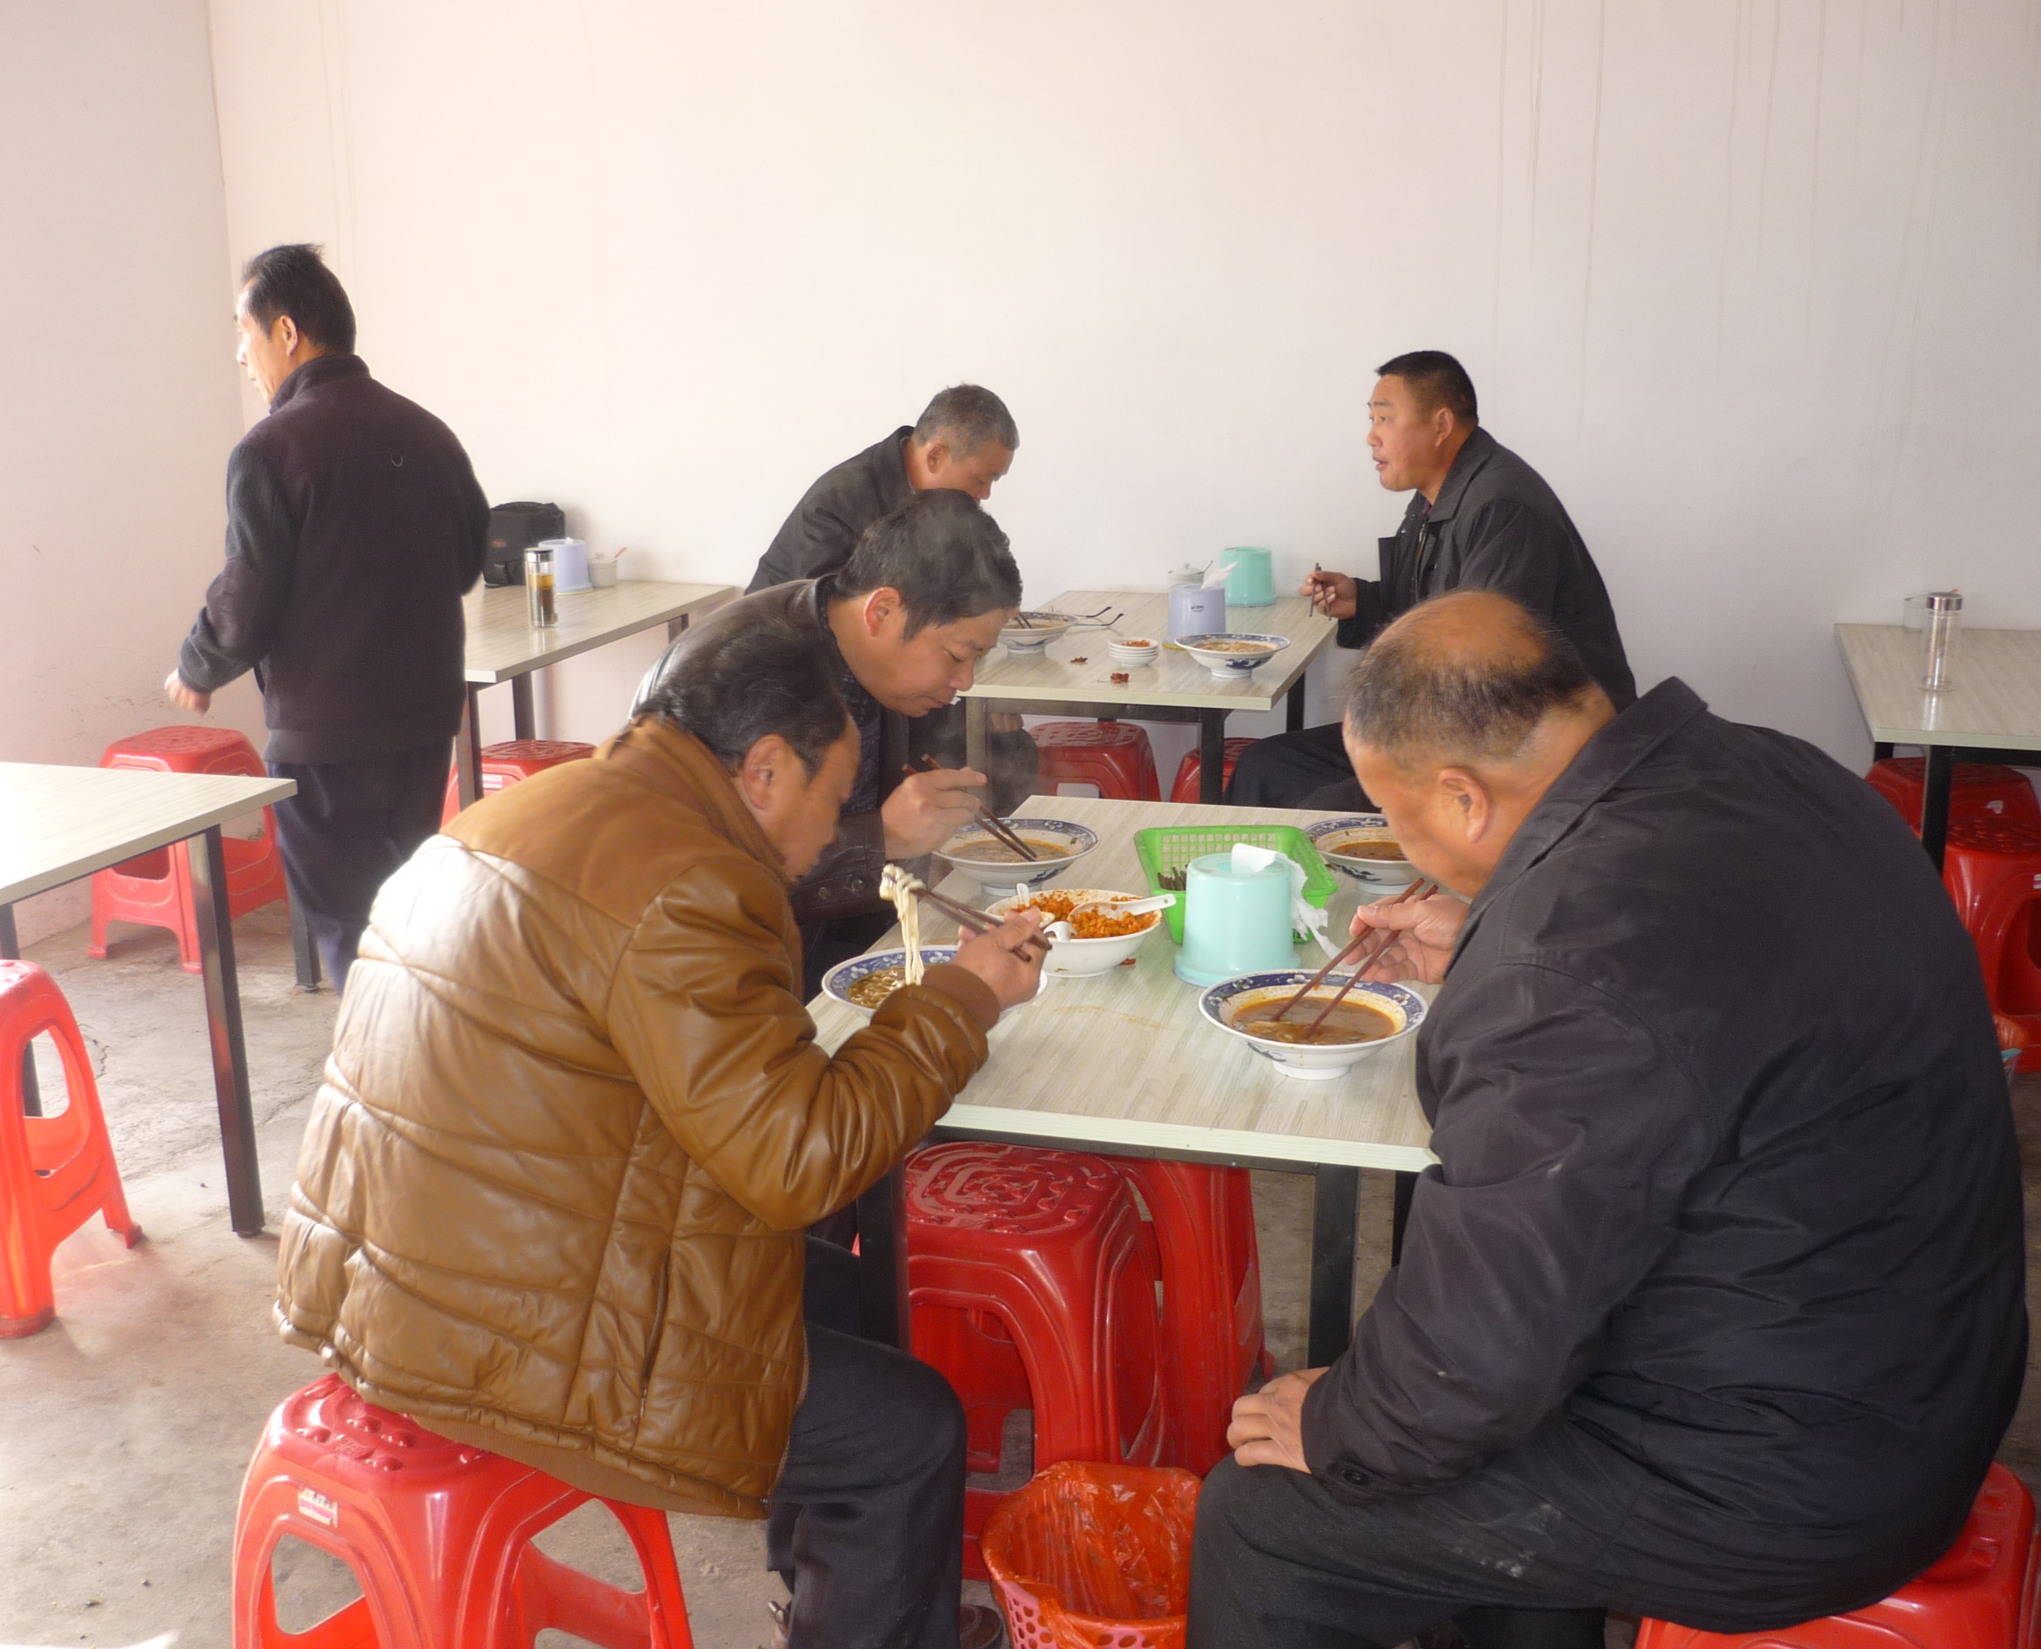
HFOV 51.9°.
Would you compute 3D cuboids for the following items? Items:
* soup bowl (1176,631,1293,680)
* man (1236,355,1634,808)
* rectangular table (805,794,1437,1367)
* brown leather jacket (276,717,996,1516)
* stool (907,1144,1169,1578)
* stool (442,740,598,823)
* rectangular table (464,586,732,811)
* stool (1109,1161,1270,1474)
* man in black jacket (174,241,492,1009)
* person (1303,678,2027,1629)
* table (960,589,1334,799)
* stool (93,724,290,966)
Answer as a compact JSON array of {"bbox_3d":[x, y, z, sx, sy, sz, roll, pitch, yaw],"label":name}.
[{"bbox_3d":[0.414,-0.332,4.140,0.222,0.066,0.222,0,15,0],"label":"soup bowl"},{"bbox_3d":[0.826,-0.268,4.264,0.800,1.350,0.560,1,15,7],"label":"man"},{"bbox_3d":[0.211,0.485,2.622,0.706,0.742,1.204,3,15,14],"label":"rectangular table"},{"bbox_3d":[-0.352,0.231,1.979,0.653,0.693,0.515,-6,16,-21],"label":"brown leather jacket"},{"bbox_3d":[-0.018,0.653,2.518,0.335,0.475,0.335,2,15,11],"label":"stool"},{"bbox_3d":[-1.094,0.070,4.756,0.332,0.480,0.332,6,16,22],"label":"stool"},{"bbox_3d":[-1.216,-0.111,4.934,0.700,0.750,1.190,4,15,16],"label":"rectangular table"},{"bbox_3d":[0.154,0.578,2.796,0.335,0.475,0.335,4,15,16],"label":"stool"},{"bbox_3d":[-1.152,-0.199,3.653,0.400,1.570,0.500,13,20,42],"label":"man in black jacket"},{"bbox_3d":[0.530,0.434,1.820,0.730,1.240,0.580,10,18,35],"label":"person"},{"bbox_3d":[0.294,-0.044,4.638,0.706,0.742,1.204,4,15,15],"label":"table"},{"bbox_3d":[-1.926,0.051,4.835,0.332,0.480,0.332,7,16,24],"label":"stool"}]

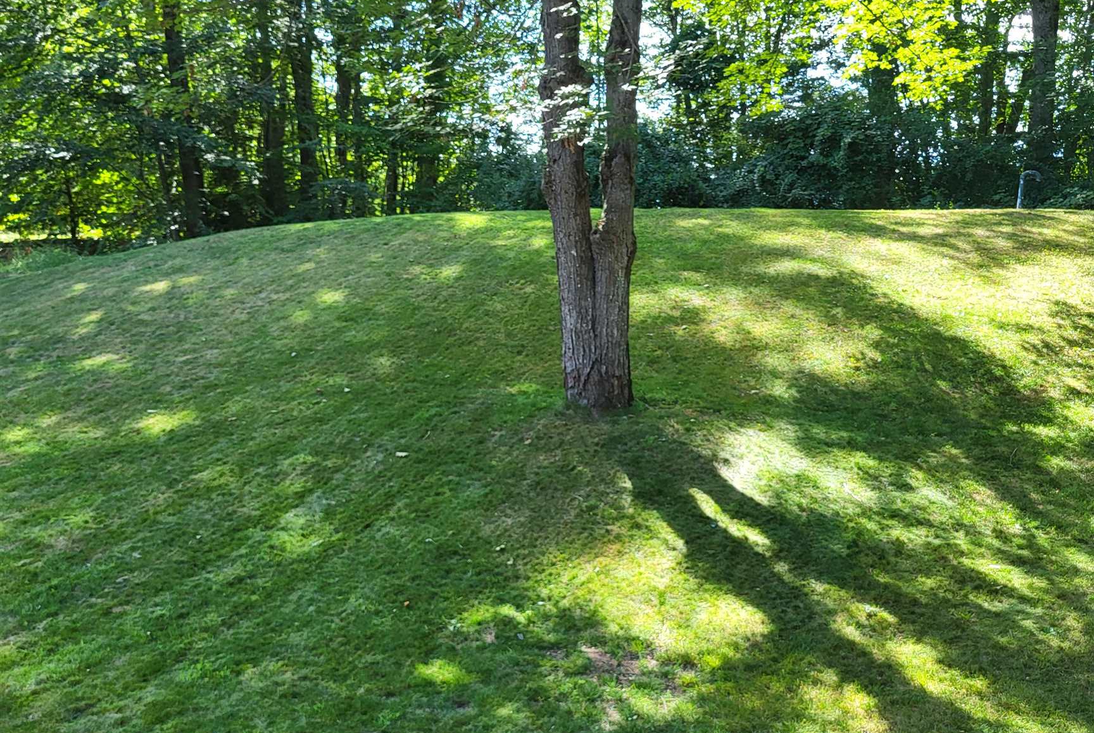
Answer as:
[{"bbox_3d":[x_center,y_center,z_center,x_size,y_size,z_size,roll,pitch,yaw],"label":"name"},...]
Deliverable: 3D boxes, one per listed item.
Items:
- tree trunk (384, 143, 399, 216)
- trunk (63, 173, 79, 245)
[{"bbox_3d":[-3.256,-3.918,22.941,0.260,1.490,0.260,-2,8,-8],"label":"tree trunk"},{"bbox_3d":[-8.490,-2.803,19.553,0.180,1.260,0.180,-4,8,-23],"label":"trunk"}]

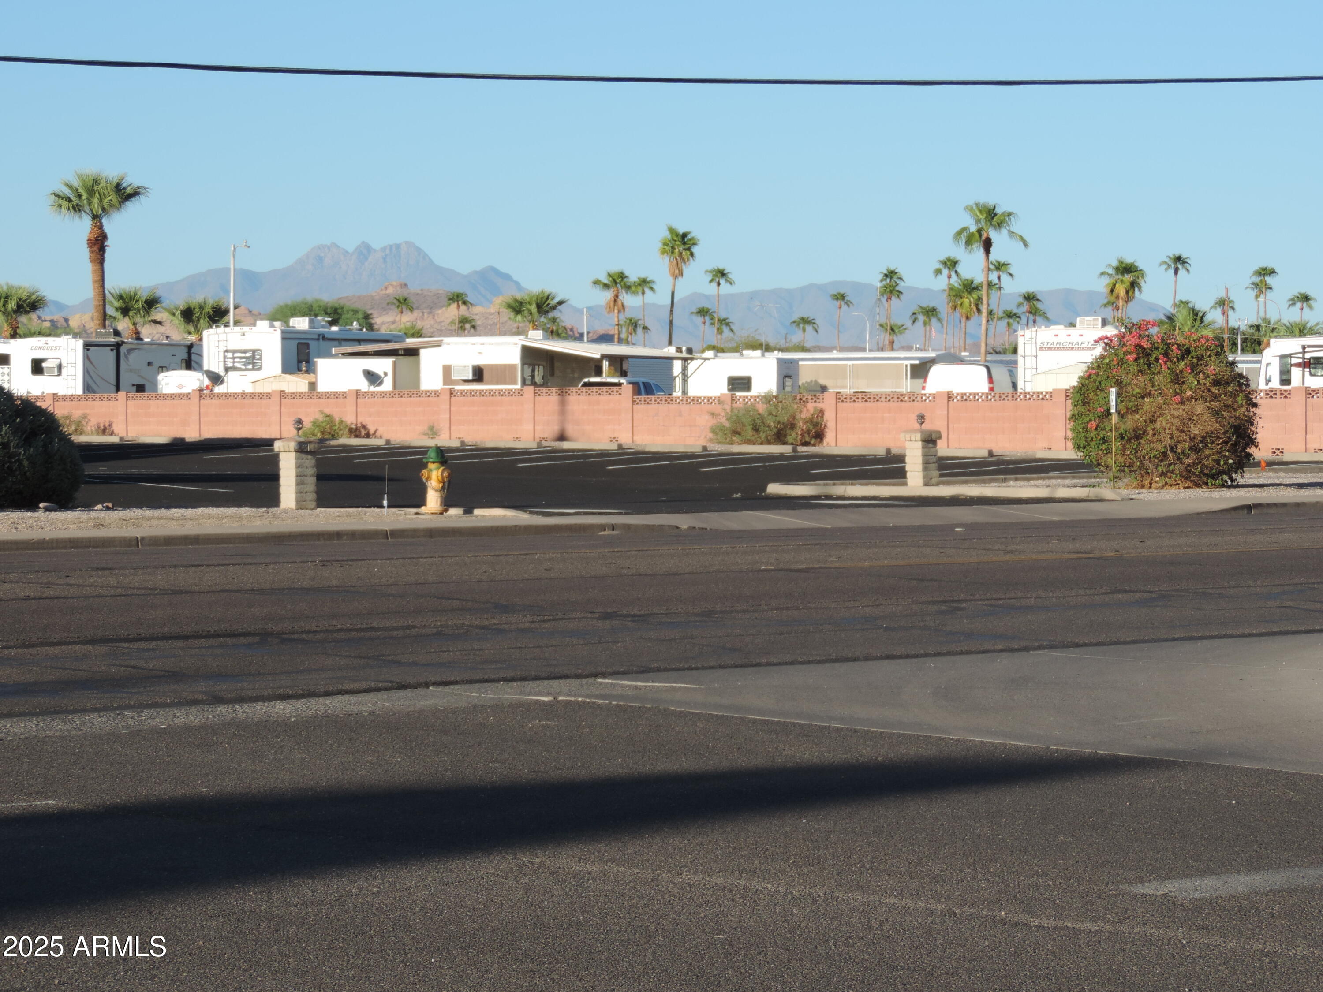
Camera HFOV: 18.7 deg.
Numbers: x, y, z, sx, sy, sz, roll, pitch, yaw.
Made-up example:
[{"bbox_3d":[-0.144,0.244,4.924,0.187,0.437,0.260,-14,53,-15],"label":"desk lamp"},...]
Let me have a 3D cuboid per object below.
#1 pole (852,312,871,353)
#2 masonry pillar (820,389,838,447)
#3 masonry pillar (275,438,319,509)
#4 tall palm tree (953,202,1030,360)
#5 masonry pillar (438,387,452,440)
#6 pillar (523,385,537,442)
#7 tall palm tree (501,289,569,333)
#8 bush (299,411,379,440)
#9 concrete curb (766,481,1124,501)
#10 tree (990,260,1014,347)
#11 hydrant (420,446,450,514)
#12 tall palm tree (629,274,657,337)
[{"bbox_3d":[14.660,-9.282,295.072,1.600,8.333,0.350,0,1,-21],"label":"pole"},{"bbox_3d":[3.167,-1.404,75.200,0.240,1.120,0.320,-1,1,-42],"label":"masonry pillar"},{"bbox_3d":[-4.416,-0.273,48.600,0.390,0.860,0.390,-1,1,-37],"label":"masonry pillar"},{"bbox_3d":[11.460,-6.145,139.920,2.632,8.136,2.632,0,1,0],"label":"tall palm tree"},{"bbox_3d":[-4.714,-1.791,88.000,0.200,1.170,0.340,-1,1,-43],"label":"masonry pillar"},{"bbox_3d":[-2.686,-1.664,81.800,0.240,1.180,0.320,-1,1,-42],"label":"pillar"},{"bbox_3d":[-5.519,-5.901,174.929,2.975,6.260,2.975,0,1,0],"label":"tall palm tree"},{"bbox_3d":[-6.866,-1.490,85.300,0.900,0.660,1.800,-1,1,-42],"label":"bush"},{"bbox_3d":[3.596,-0.061,52.200,0.300,0.150,6.200,-1,1,-42],"label":"concrete curb"},{"bbox_3d":[34.725,-15.772,409.802,2.429,16.679,2.429,0,1,0],"label":"tree"},{"bbox_3d":[-2.644,-0.187,46.900,0.400,0.810,0.370,-1,1,-44],"label":"hydrant"},{"bbox_3d":[-1.856,-14.814,410.134,2.693,15.361,2.693,0,1,0],"label":"tall palm tree"}]

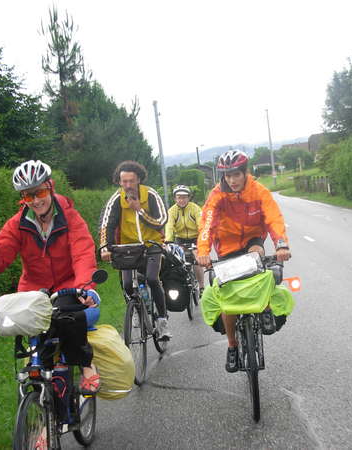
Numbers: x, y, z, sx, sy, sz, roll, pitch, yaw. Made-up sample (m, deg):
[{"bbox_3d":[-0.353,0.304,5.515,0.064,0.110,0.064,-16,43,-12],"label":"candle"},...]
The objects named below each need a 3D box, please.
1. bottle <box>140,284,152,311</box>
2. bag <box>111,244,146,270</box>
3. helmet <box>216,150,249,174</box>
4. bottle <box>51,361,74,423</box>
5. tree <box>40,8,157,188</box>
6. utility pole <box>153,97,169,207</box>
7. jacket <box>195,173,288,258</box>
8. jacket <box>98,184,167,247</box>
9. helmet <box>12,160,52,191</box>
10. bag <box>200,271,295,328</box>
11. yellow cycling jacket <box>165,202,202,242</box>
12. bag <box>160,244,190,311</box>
[{"bbox_3d":[-0.251,0.632,5.660,0.080,0.280,0.080,-6,43,10],"label":"bottle"},{"bbox_3d":[-0.387,0.265,5.370,0.260,0.200,0.180,-6,3,10],"label":"bag"},{"bbox_3d":[0.399,-0.441,4.650,0.210,0.165,0.275,-5,10,17],"label":"helmet"},{"bbox_3d":[-0.570,0.842,3.320,0.085,0.285,0.085,-6,-15,5],"label":"bottle"},{"bbox_3d":[-3.296,-3.888,26.000,4.400,9.400,4.400,-6,2,5],"label":"tree"},{"bbox_3d":[-0.879,-3.932,42.140,0.240,8.000,0.240,-6,2,5],"label":"utility pole"},{"bbox_3d":[0.464,-0.072,4.770,0.610,0.570,0.500,-6,2,6],"label":"jacket"},{"bbox_3d":[-0.391,-0.067,5.850,0.560,0.560,0.500,-6,3,10],"label":"jacket"},{"bbox_3d":[-0.802,-0.277,3.680,0.205,0.158,0.270,-12,12,1],"label":"helmet"},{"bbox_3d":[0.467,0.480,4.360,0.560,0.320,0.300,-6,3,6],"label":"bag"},{"bbox_3d":[0.102,-0.025,8.380,0.470,0.490,0.450,-6,3,3],"label":"yellow cycling jacket"},{"bbox_3d":[-0.034,0.547,6.341,0.210,0.520,0.330,-6,3,10],"label":"bag"}]

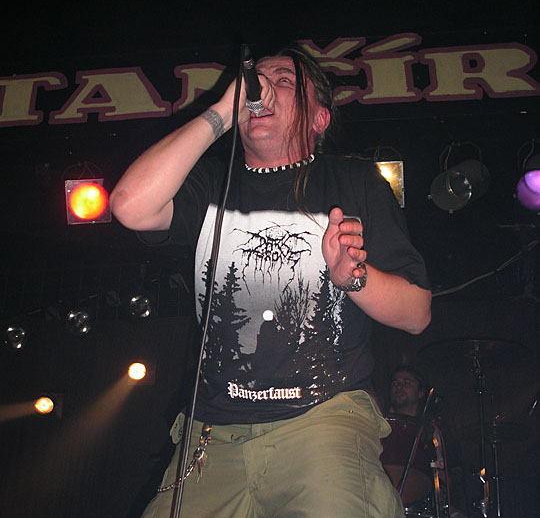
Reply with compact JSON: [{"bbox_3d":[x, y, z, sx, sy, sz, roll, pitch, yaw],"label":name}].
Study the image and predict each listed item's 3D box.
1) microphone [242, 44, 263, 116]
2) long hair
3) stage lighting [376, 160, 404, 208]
[{"bbox_3d":[-0.035,-0.373,1.660,0.048,0.175,0.048,-5,26,3],"label":"microphone"},{"bbox_3d":[0.071,-0.289,1.740,0.160,0.350,0.190,7,17,20],"label":"long hair"},{"bbox_3d":[0.616,-0.439,4.280,0.235,0.235,0.280,3,20,8],"label":"stage lighting"}]

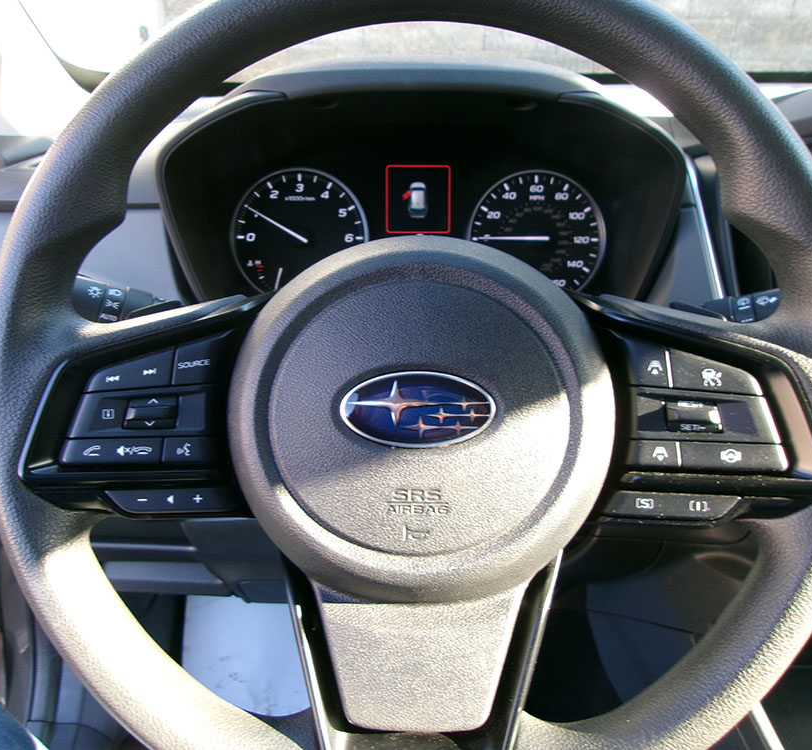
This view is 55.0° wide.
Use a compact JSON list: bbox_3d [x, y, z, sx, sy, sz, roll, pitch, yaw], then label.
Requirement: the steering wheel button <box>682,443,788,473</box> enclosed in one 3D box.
[{"bbox_3d":[0.137,0.035,0.328,0.043,0.011,0.007,2,-4,2],"label":"steering wheel button"}]

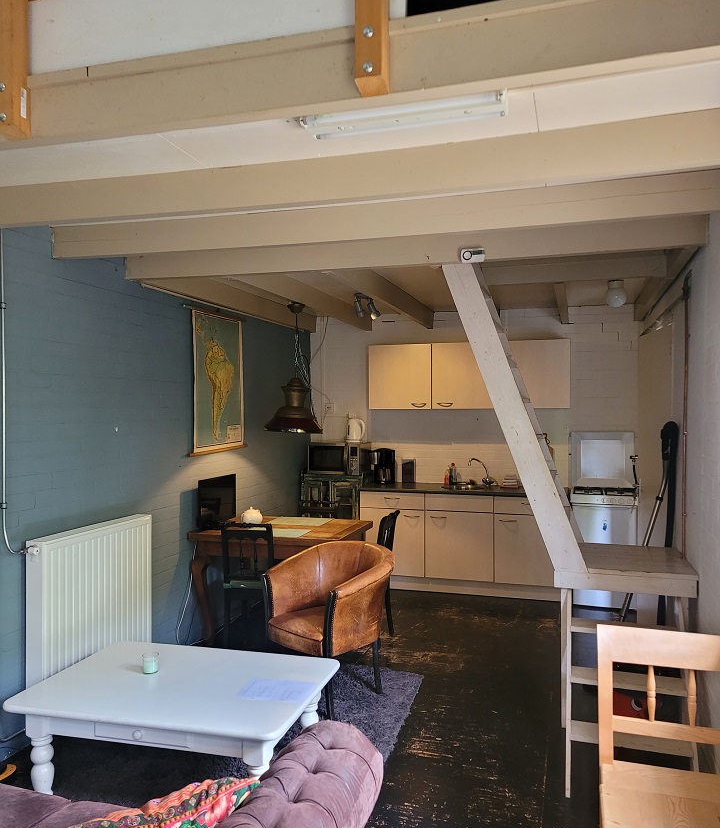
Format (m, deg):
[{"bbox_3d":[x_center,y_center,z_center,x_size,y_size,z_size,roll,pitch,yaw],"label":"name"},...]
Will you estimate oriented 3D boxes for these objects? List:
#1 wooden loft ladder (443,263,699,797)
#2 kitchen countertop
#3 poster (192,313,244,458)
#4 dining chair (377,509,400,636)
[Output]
[{"bbox_3d":[1.022,0.393,3.696,1.300,2.470,1.300,0,1,16],"label":"wooden loft ladder"},{"bbox_3d":[0.948,0.696,6.575,1.795,0.040,0.595,0,1,17],"label":"kitchen countertop"},{"bbox_3d":[-1.052,-0.224,5.379,0.025,1.014,0.840,0,1,17],"label":"poster"},{"bbox_3d":[0.006,1.158,5.108,0.480,0.900,0.420,0,1,16],"label":"dining chair"}]

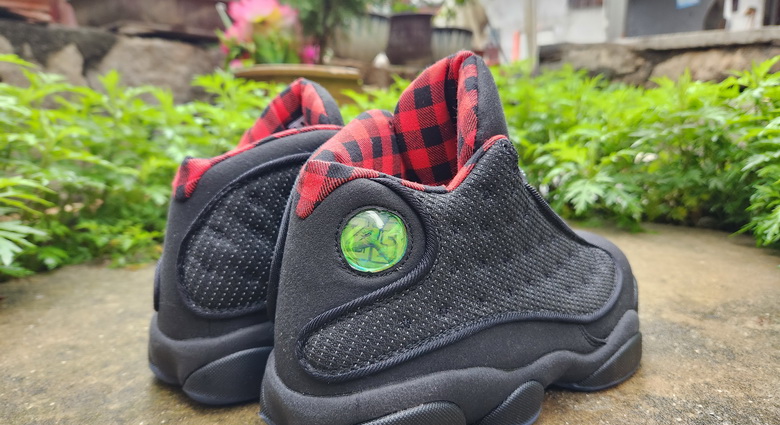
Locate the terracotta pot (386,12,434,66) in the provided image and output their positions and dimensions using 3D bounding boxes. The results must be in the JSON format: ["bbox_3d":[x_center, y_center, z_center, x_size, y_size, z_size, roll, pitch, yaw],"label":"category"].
[{"bbox_3d":[0.127,-1.065,3.200,0.280,0.310,0.280,0,9,0],"label":"terracotta pot"}]

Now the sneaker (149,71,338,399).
[{"bbox_3d":[-0.034,0.002,0.396,0.292,0.188,0.107,-7,12,-35],"label":"sneaker"}]

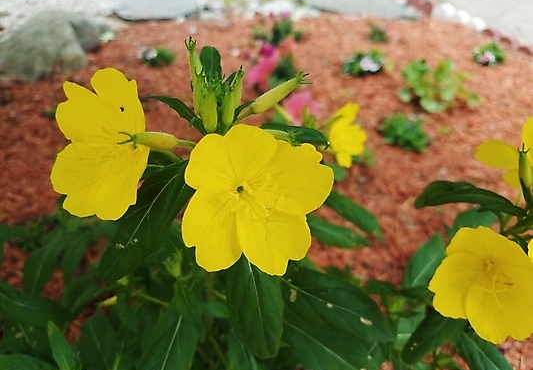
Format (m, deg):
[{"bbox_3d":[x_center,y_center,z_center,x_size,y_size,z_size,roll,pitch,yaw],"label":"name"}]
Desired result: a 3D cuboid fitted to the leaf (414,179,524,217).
[{"bbox_3d":[0.104,0.006,0.205,0.058,0.013,0.020,3,29,-9],"label":"leaf"}]

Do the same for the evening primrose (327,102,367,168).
[{"bbox_3d":[0.066,-0.042,0.330,0.024,0.046,0.038,0,32,38],"label":"evening primrose"}]

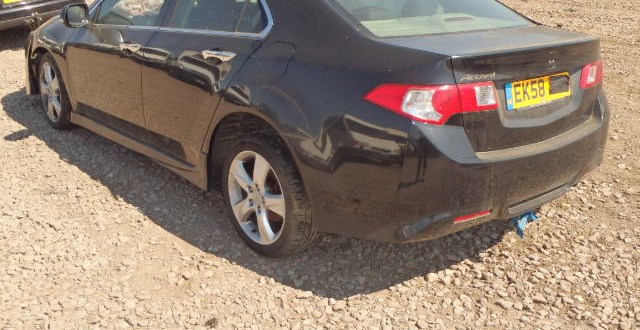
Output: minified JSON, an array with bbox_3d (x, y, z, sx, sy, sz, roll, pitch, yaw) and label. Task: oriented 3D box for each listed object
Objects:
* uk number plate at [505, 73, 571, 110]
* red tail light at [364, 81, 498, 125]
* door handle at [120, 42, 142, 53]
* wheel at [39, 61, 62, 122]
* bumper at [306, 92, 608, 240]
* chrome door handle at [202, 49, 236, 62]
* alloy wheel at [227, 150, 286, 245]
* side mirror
[{"bbox_3d":[0.979,-0.331,2.961,0.520,0.111,0.012,-14,8,-39],"label":"uk number plate"},{"bbox_3d":[0.470,-0.245,2.615,0.583,0.140,0.236,-6,20,-22],"label":"red tail light"},{"bbox_3d":[-1.103,-0.686,3.893,0.055,0.050,0.240,-14,19,-39],"label":"door handle"},{"bbox_3d":[-2.015,-0.577,5.212,0.190,0.464,0.464,-14,24,-39],"label":"wheel"},{"bbox_3d":[0.824,-0.048,3.228,1.800,0.610,0.680,-14,24,-39],"label":"bumper"},{"bbox_3d":[-0.486,-0.522,3.205,0.055,0.050,0.245,-14,19,-39],"label":"chrome door handle"},{"bbox_3d":[-0.240,0.145,3.303,0.190,0.464,0.464,-14,24,-39],"label":"alloy wheel"},{"bbox_3d":[-1.558,-0.950,4.257,0.185,0.160,0.140,-14,24,-39],"label":"side mirror"}]

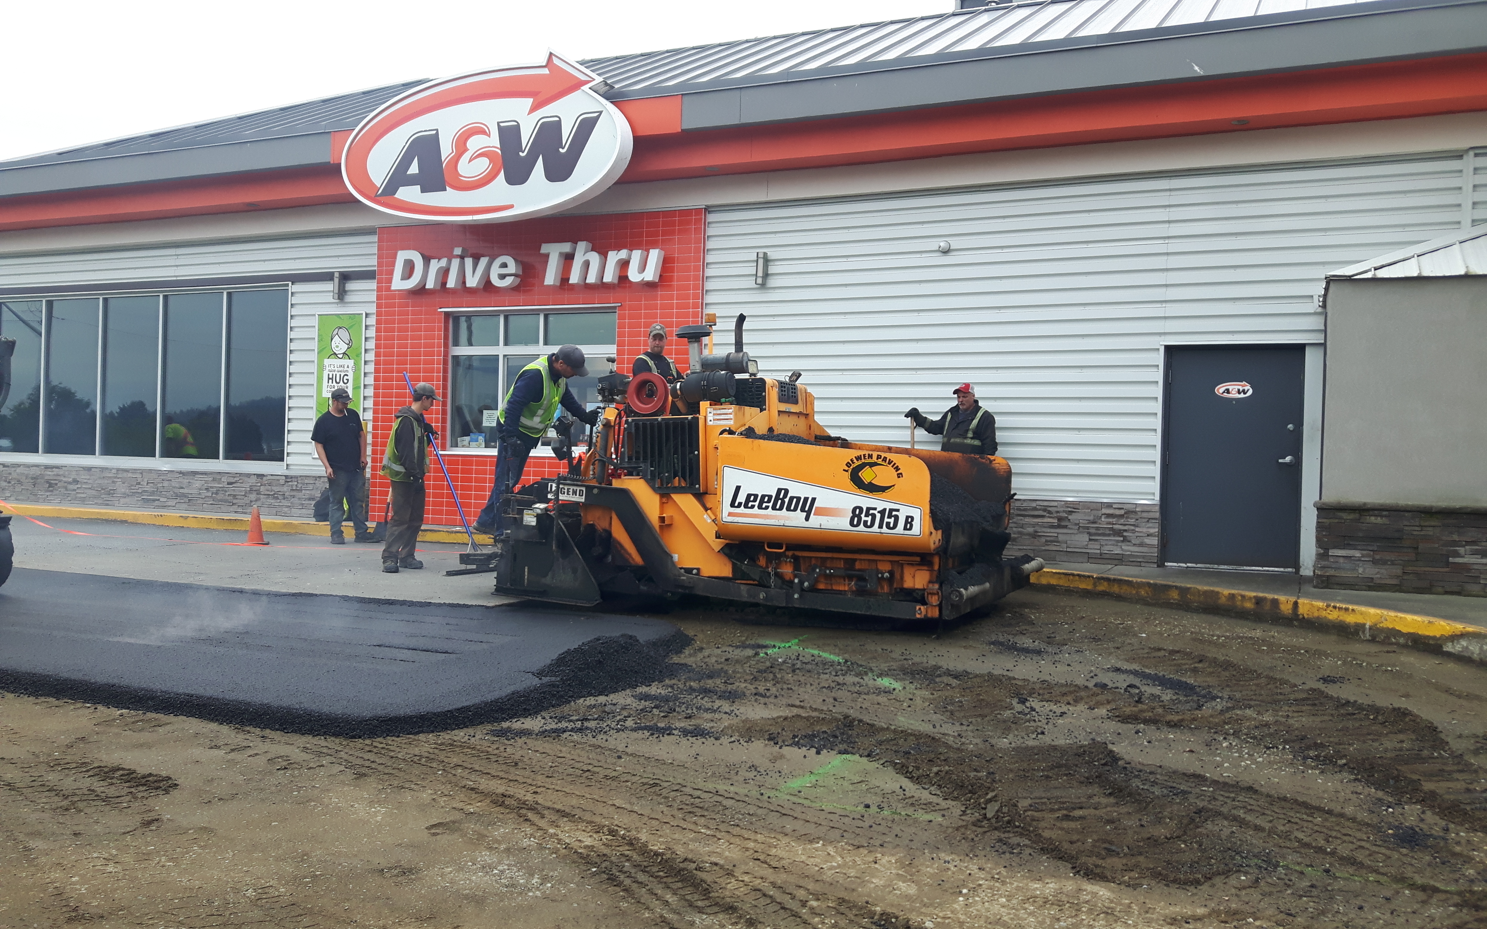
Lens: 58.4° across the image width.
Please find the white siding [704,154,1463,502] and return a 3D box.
[{"bbox_3d":[2.998,-1.283,13.882,7.800,3.280,0.120,1,0,27],"label":"white siding"}]

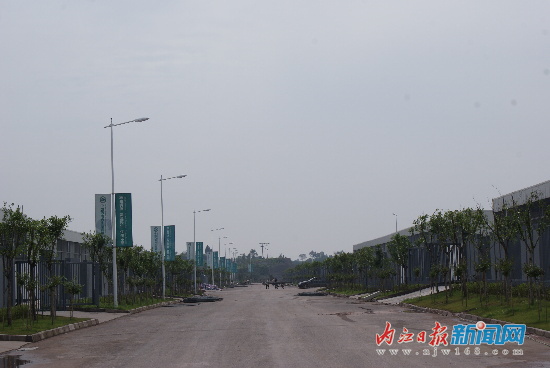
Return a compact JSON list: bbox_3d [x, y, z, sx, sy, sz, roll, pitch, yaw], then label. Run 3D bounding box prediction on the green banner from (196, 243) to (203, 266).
[{"bbox_3d":[-8.792,8.320,148.000,0.830,2.830,0.080,-1,-4,-1],"label":"green banner"}]

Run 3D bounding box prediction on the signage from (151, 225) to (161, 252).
[{"bbox_3d":[-9.528,4.800,100.500,0.830,2.830,0.080,-1,-4,-1],"label":"signage"}]

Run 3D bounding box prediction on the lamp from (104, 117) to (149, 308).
[{"bbox_3d":[-7.685,1.486,66.390,2.340,10.000,0.400,-1,-4,-1],"label":"lamp"}]

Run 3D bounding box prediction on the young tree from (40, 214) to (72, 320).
[{"bbox_3d":[-8.489,3.229,48.500,1.300,4.150,1.300,-1,-4,-1],"label":"young tree"}]

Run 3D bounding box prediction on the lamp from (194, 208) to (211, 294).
[{"bbox_3d":[-8.558,7.984,147.988,2.200,9.950,0.400,-1,-4,-1],"label":"lamp"}]

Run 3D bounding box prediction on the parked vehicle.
[{"bbox_3d":[5.526,14.224,180.000,4.400,1.550,1.780,1,-5,-26],"label":"parked vehicle"}]

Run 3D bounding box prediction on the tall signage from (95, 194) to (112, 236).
[{"bbox_3d":[-9.080,1.970,66.400,0.850,2.830,0.080,-1,-4,-1],"label":"tall signage"}]

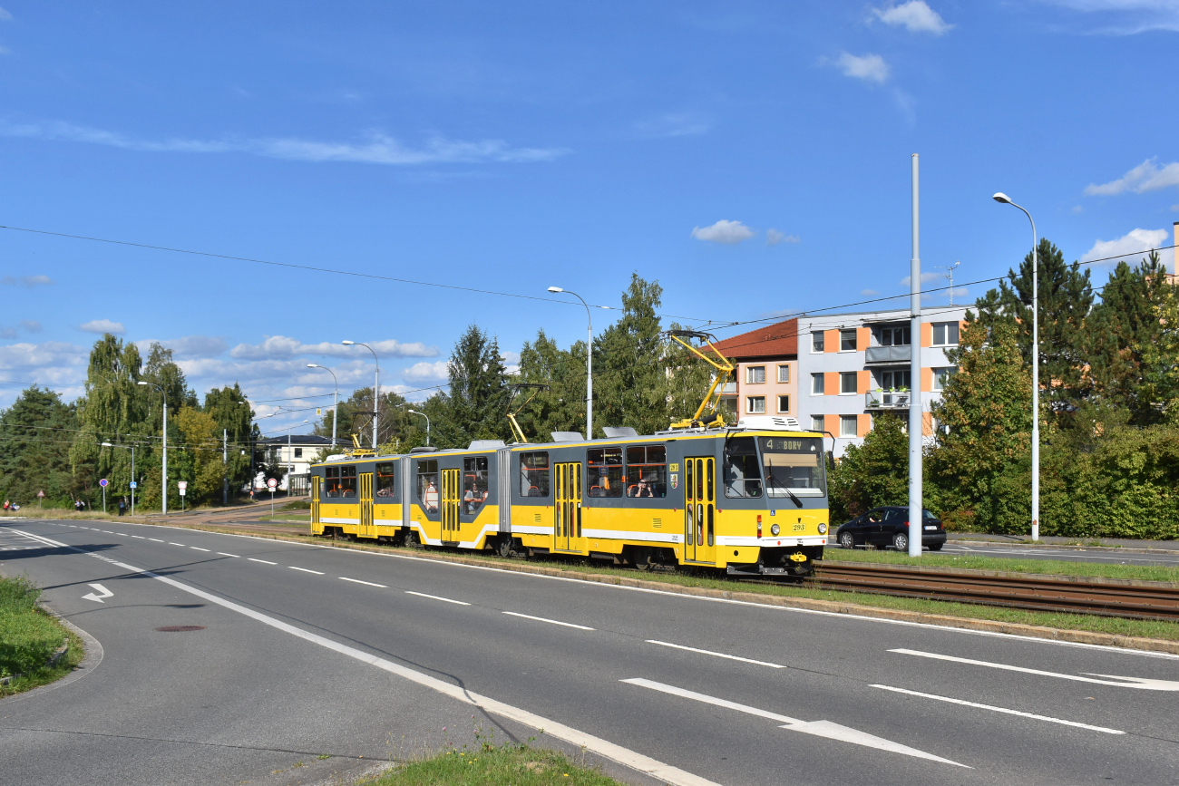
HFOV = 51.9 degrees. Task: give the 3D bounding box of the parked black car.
[{"bbox_3d":[9.868,4.455,39.700,1.740,1.470,4.030,2,-5,-29],"label":"parked black car"}]

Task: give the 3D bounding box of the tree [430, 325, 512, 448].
[{"bbox_3d":[-10.451,2.391,107.000,7.200,16.708,7.000,0,-3,0],"label":"tree"}]

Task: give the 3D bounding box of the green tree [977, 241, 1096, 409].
[{"bbox_3d":[22.005,-0.387,60.000,6.000,14.477,6.000,0,-3,0],"label":"green tree"}]

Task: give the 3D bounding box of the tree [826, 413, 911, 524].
[{"bbox_3d":[13.106,3.778,57.000,4.100,5.598,4.100,0,-3,0],"label":"tree"}]

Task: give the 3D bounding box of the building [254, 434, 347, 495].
[{"bbox_3d":[-38.817,9.472,165.000,13.000,7.484,10.000,1,-3,-14],"label":"building"}]

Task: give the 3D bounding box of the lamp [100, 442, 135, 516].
[{"bbox_3d":[-41.054,7.527,105.469,2.670,6.383,0.400,1,-3,-25],"label":"lamp"}]

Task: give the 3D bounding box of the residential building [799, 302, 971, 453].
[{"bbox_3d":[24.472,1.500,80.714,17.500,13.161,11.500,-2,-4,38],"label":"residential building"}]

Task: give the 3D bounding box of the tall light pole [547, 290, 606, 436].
[{"bbox_3d":[-0.909,0.759,57.973,2.420,11.548,0.400,2,-4,-29],"label":"tall light pole"}]

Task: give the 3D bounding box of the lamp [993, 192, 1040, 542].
[{"bbox_3d":[15.132,-0.878,43.005,2.270,12.359,0.400,2,-4,-29],"label":"lamp"}]

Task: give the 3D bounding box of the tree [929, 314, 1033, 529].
[{"bbox_3d":[17.162,1.506,53.000,4.600,9.481,4.600,0,-3,0],"label":"tree"}]

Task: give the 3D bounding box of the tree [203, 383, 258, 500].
[{"bbox_3d":[-40.909,5.610,138.000,6.200,13.402,6.200,0,-3,0],"label":"tree"}]

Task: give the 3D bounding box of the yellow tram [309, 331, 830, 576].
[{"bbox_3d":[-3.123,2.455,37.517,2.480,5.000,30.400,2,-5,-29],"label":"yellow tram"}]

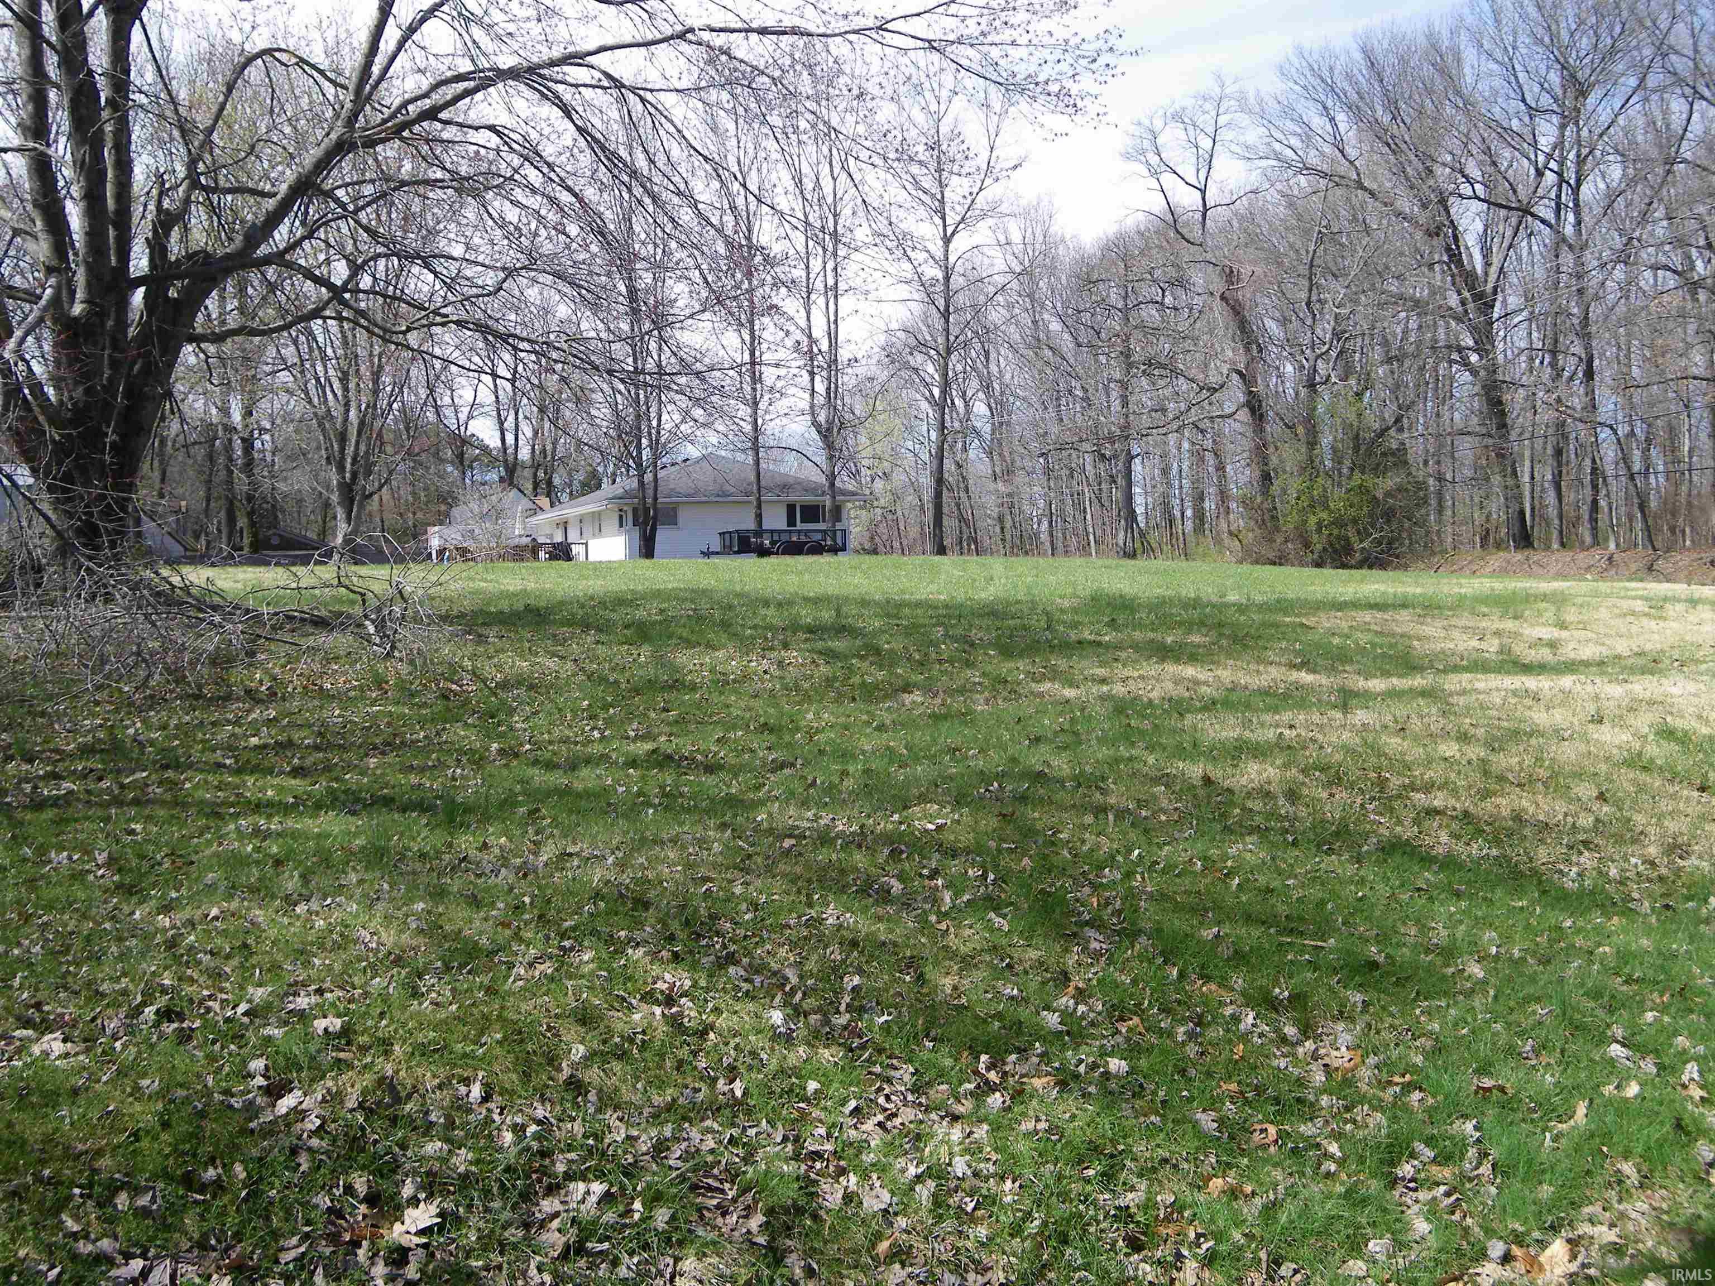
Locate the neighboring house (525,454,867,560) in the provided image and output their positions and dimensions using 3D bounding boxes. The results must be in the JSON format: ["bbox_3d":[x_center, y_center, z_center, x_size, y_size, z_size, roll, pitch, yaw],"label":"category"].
[{"bbox_3d":[-8.057,-5.601,72.909,10.244,4.750,23.810,-2,3,-18],"label":"neighboring house"}]

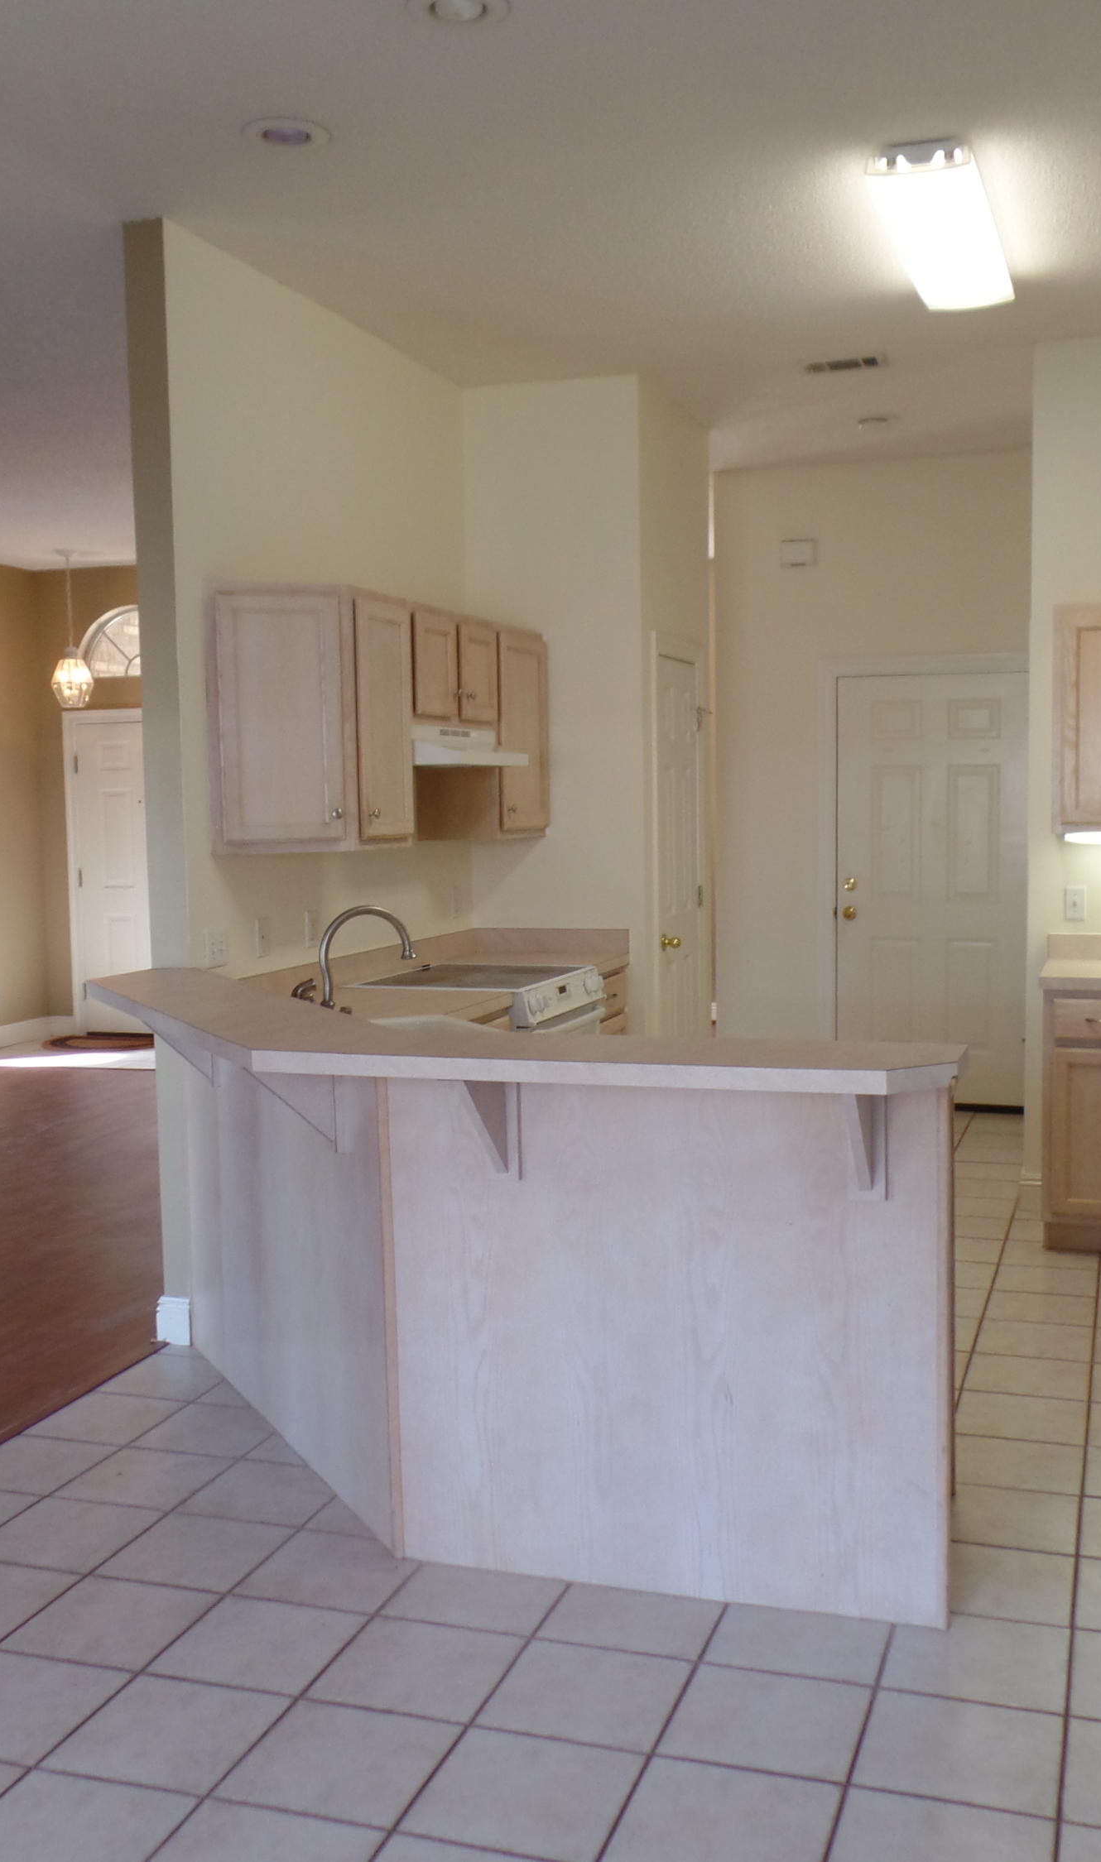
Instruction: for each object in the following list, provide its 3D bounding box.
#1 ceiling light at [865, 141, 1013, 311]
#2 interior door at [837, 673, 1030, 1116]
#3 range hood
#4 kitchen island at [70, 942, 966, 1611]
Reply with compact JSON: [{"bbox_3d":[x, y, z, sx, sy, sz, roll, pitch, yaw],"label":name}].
[{"bbox_3d":[1.059,-1.869,4.388,0.260,0.090,1.200,1,5,19],"label":"ceiling light"},{"bbox_3d":[1.824,-0.192,7.870,0.913,2.040,0.050,1,5,19],"label":"interior door"},{"bbox_3d":[-0.412,-0.608,5.505,0.455,0.140,0.750,1,5,19],"label":"range hood"},{"bbox_3d":[-0.207,0.695,3.605,2.240,1.065,1.280,1,5,19],"label":"kitchen island"}]

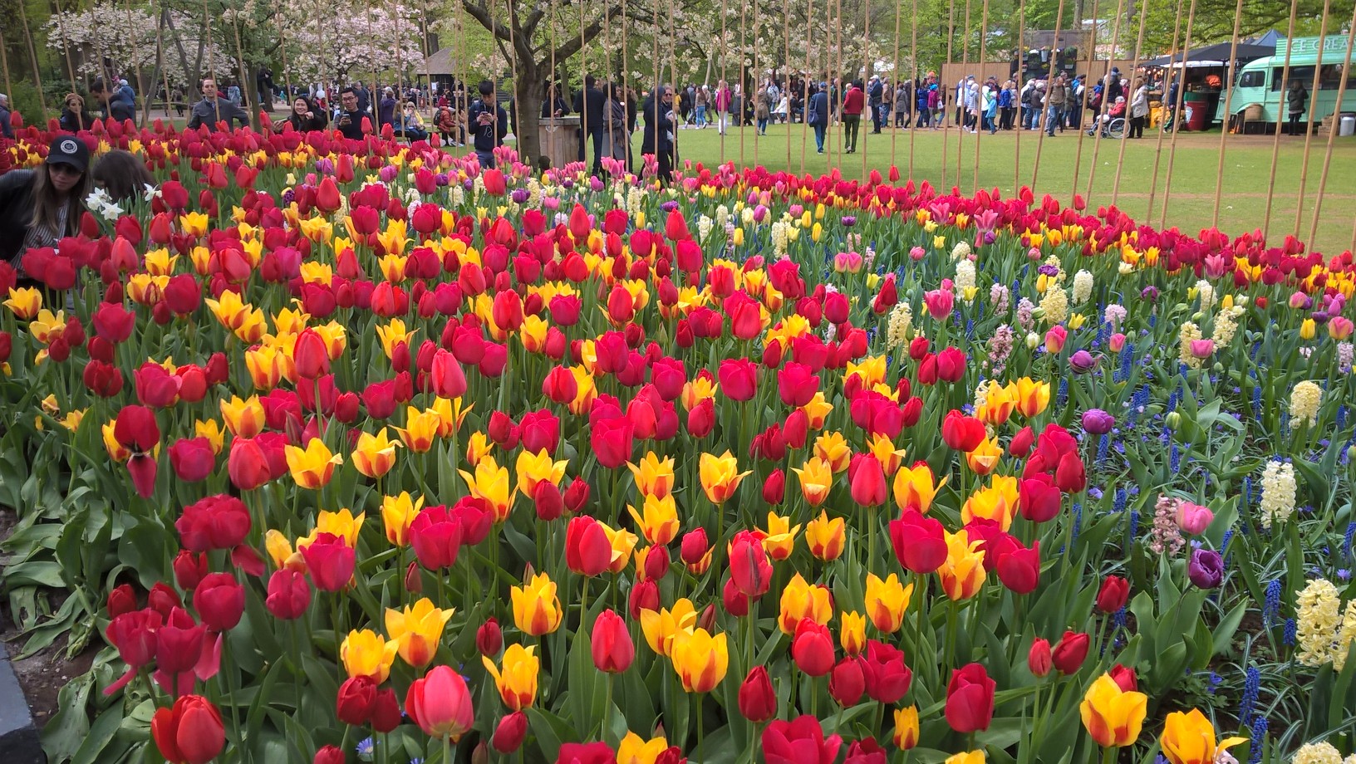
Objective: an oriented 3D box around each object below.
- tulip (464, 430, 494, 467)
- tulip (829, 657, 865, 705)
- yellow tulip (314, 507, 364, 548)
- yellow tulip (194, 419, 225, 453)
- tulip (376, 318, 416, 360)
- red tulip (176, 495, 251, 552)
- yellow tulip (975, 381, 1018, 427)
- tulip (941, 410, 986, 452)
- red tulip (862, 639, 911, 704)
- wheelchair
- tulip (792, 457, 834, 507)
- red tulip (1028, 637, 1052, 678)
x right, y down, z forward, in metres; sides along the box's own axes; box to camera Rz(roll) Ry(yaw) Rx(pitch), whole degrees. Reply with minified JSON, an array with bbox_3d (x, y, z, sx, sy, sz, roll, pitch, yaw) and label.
[{"bbox_3d":[-0.352,0.119,1.970,0.048,0.065,0.043,3,14,-10],"label":"tulip"},{"bbox_3d":[0.239,0.425,1.580,0.058,0.069,0.054,0,15,0],"label":"tulip"},{"bbox_3d":[-0.548,0.244,1.800,0.086,0.068,0.081,-5,16,-17],"label":"yellow tulip"},{"bbox_3d":[-0.872,0.104,2.080,0.059,0.069,0.059,0,16,0],"label":"yellow tulip"},{"bbox_3d":[-0.570,-0.086,2.250,0.081,0.084,0.075,0,15,0],"label":"tulip"},{"bbox_3d":[-0.687,0.209,1.650,0.110,0.082,0.088,0,16,0],"label":"red tulip"},{"bbox_3d":[0.577,0.040,2.020,0.073,0.078,0.069,0,15,0],"label":"yellow tulip"},{"bbox_3d":[0.511,0.087,2.000,0.082,0.073,0.076,0,15,0],"label":"tulip"},{"bbox_3d":[0.275,0.382,1.470,0.064,0.089,0.060,3,15,11],"label":"red tulip"},{"bbox_3d":[12.030,-7.197,31.000,1.080,0.920,0.640,4,16,15],"label":"wheelchair"},{"bbox_3d":[0.227,0.167,1.870,0.071,0.082,0.066,0,15,0],"label":"tulip"},{"bbox_3d":[0.529,0.402,1.630,0.034,0.059,0.032,0,15,0],"label":"red tulip"}]

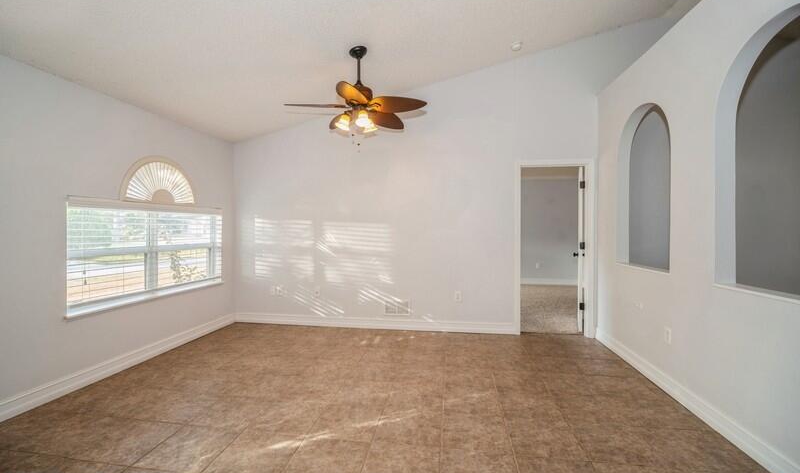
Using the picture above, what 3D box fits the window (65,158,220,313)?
[{"bbox_3d":[-2.560,-0.101,3.549,0.140,1.490,1.810,0,1,9],"label":"window"}]

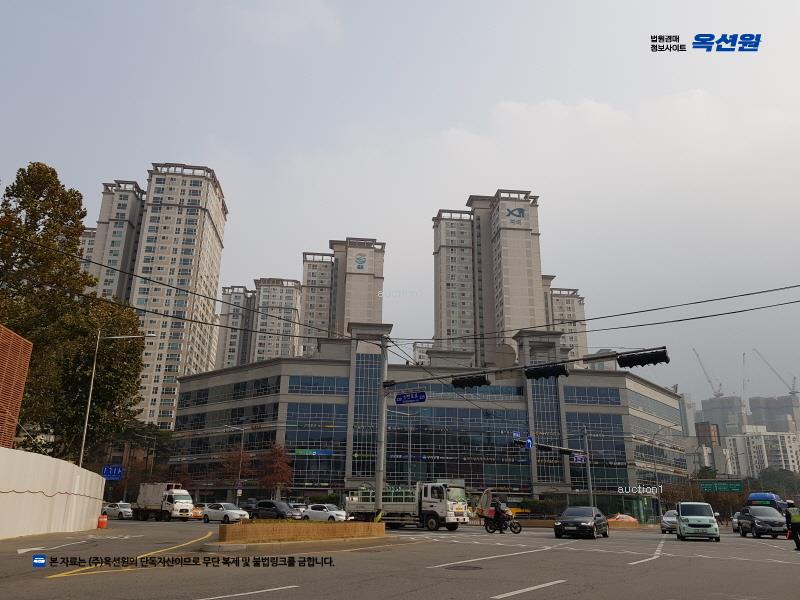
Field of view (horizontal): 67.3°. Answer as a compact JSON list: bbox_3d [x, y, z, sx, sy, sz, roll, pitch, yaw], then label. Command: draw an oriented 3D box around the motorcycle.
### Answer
[{"bbox_3d":[5.417,11.701,31.600,2.020,1.130,0.780,-2,-19,9],"label":"motorcycle"}]

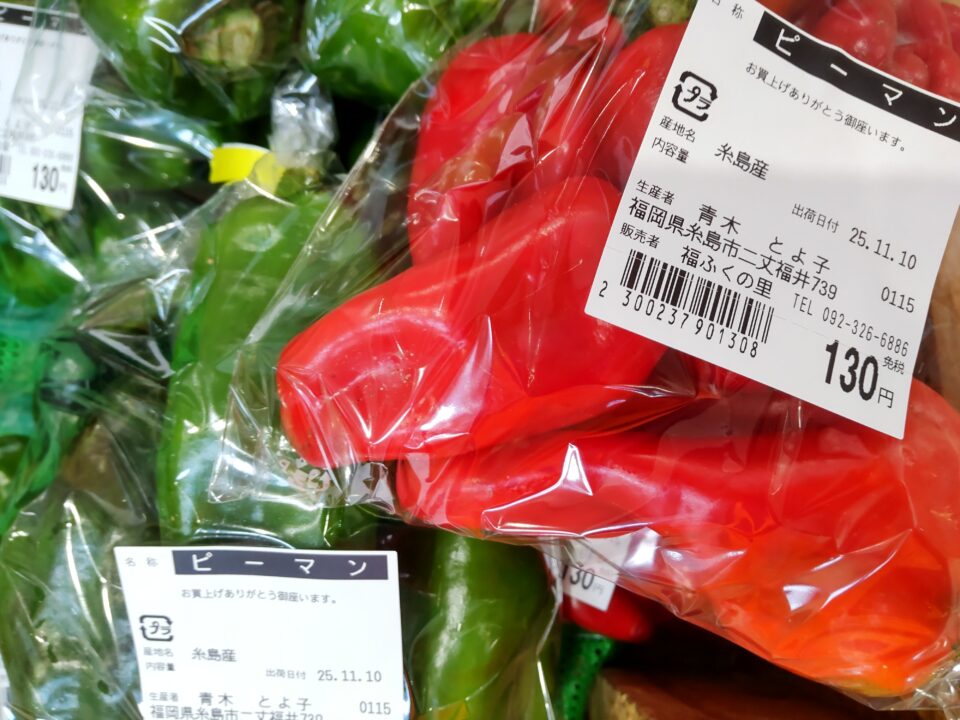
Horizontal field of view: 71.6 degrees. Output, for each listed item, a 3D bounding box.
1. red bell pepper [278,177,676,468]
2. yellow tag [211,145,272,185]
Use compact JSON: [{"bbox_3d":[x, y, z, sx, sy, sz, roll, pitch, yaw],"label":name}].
[{"bbox_3d":[0.001,-0.006,0.130,0.084,0.043,0.043,-30,90,0],"label":"red bell pepper"},{"bbox_3d":[-0.062,-0.051,0.172,0.017,0.003,0.009,2,90,-6],"label":"yellow tag"}]

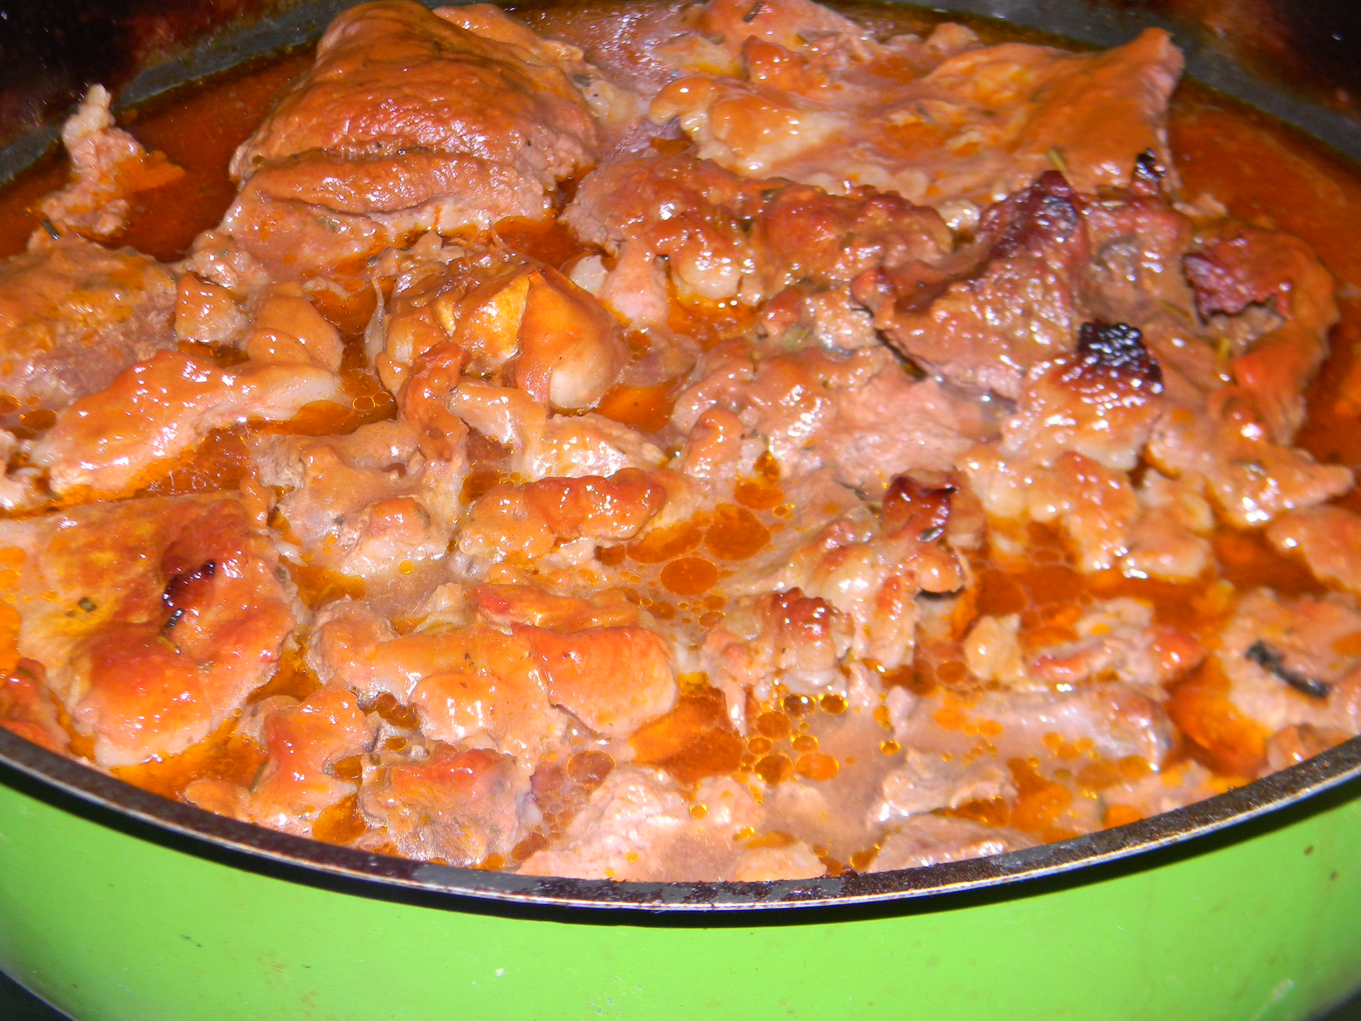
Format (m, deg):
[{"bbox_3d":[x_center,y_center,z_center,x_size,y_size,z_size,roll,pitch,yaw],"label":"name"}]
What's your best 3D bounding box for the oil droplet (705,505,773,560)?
[{"bbox_3d":[0.009,0.003,0.400,0.010,0.002,0.012,0,40,0],"label":"oil droplet"}]

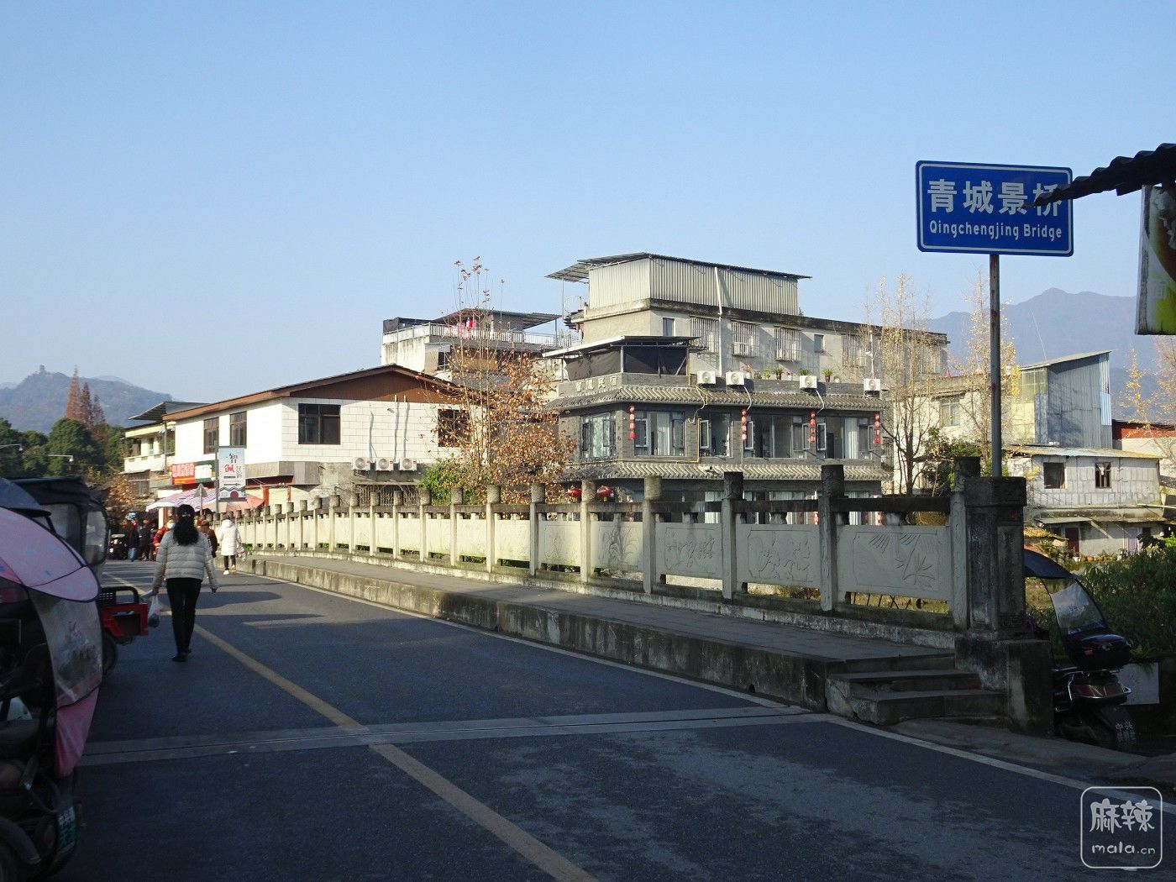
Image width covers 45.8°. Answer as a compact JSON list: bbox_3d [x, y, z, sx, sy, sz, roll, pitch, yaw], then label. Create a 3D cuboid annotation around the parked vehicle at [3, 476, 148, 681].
[{"bbox_3d":[-5.393,1.323,13.706,2.300,1.870,1.050,0,-3,-14],"label":"parked vehicle"}]

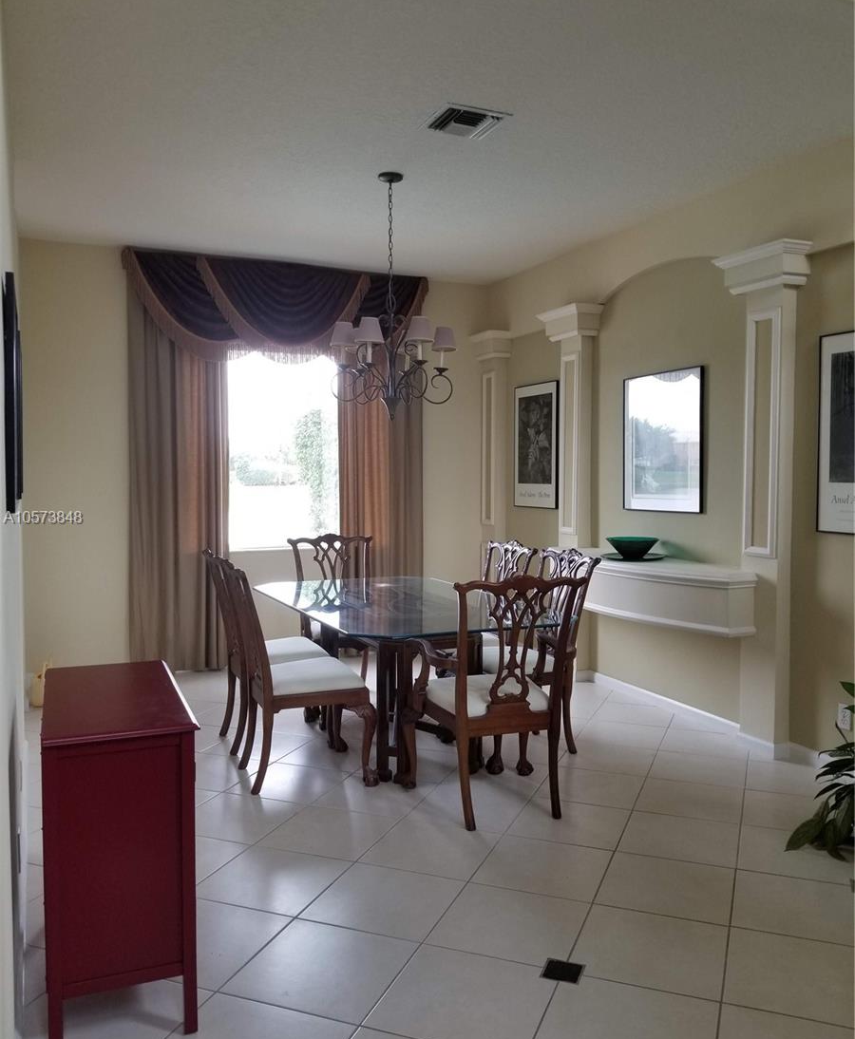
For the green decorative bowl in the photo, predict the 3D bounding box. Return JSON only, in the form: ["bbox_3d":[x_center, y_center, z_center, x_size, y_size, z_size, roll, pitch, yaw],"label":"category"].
[{"bbox_3d":[1.242,0.171,5.165,0.321,0.116,0.321,0,2,0],"label":"green decorative bowl"}]

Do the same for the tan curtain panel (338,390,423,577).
[{"bbox_3d":[-0.393,-0.385,7.137,0.749,3.033,0.147,-1,3,-23],"label":"tan curtain panel"}]

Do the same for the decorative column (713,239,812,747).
[{"bbox_3d":[1.742,-0.074,4.488,0.228,2.623,0.499,-1,3,-23],"label":"decorative column"}]

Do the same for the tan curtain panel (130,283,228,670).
[{"bbox_3d":[-1.758,-0.320,6.045,0.682,2.790,0.136,-1,3,-23],"label":"tan curtain panel"}]

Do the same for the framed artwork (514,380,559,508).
[{"bbox_3d":[0.816,-0.556,6.471,0.021,0.920,0.626,-1,3,-23],"label":"framed artwork"}]

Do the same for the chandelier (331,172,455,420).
[{"bbox_3d":[-0.191,-1.184,4.575,0.669,1.291,0.669,0,2,0],"label":"chandelier"}]

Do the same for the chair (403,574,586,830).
[{"bbox_3d":[0.288,0.743,3.835,0.660,1.053,0.629,-1,3,-18],"label":"chair"}]

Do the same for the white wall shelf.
[{"bbox_3d":[1.246,0.399,5.089,0.490,0.302,1.755,-1,3,-23],"label":"white wall shelf"}]

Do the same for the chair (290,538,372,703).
[{"bbox_3d":[-0.554,0.664,5.783,0.651,1.053,0.629,-1,3,-23],"label":"chair"}]

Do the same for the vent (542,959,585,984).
[{"bbox_3d":[0.383,1.278,2.411,0.106,0.011,0.104,1,3,22],"label":"vent"}]

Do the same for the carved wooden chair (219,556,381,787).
[{"bbox_3d":[-0.641,0.730,4.224,0.629,1.053,0.633,-1,3,-21],"label":"carved wooden chair"}]

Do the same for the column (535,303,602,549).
[{"bbox_3d":[1.020,-0.152,6.173,0.228,2.640,0.517,-1,3,-23],"label":"column"}]

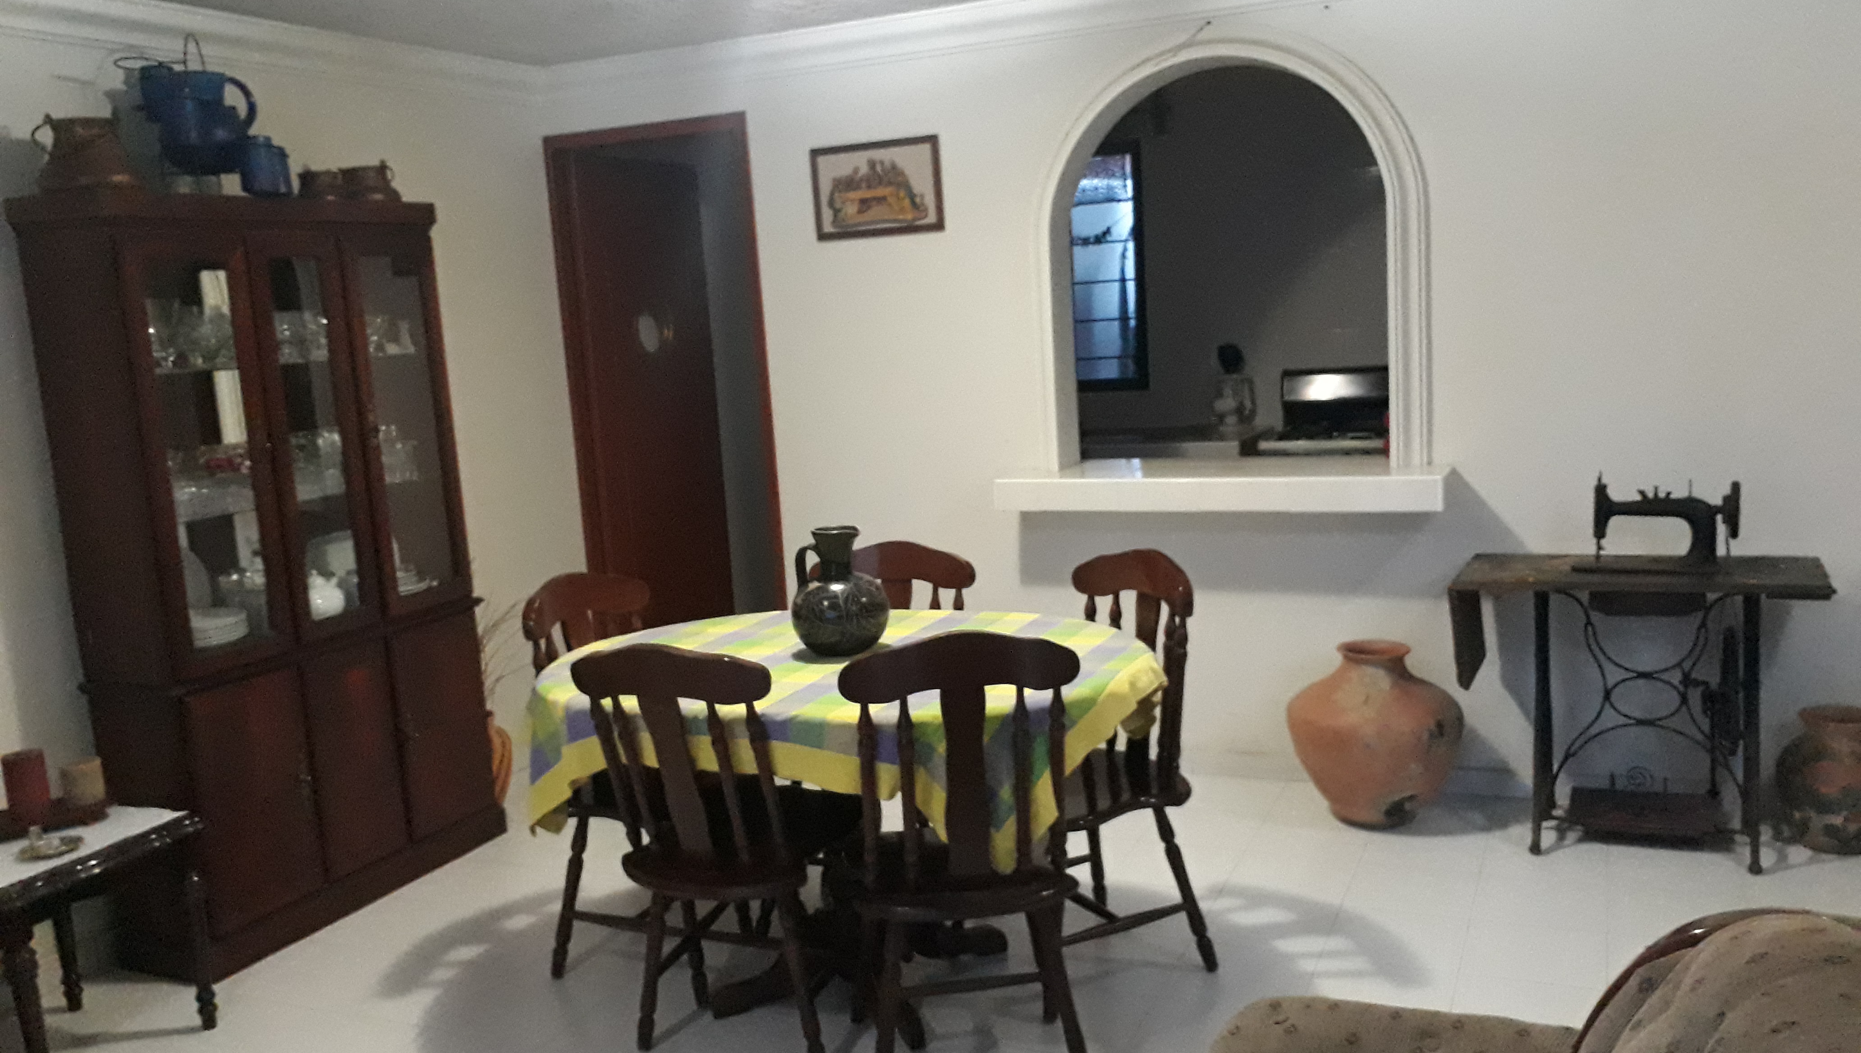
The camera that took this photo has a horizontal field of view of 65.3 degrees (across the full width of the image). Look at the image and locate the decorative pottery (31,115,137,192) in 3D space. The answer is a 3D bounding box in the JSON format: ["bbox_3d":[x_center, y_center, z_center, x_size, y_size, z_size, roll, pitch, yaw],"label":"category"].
[{"bbox_3d":[-2.050,-0.888,3.511,0.265,0.205,0.250,-9,10,-28],"label":"decorative pottery"}]

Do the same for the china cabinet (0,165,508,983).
[{"bbox_3d":[-1.761,0.096,3.998,0.370,1.920,1.100,0,10,24],"label":"china cabinet"}]

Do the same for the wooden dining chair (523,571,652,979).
[{"bbox_3d":[-0.662,0.603,3.605,0.490,0.975,0.470,1,10,28],"label":"wooden dining chair"}]

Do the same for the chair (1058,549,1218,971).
[{"bbox_3d":[0.336,0.554,3.362,0.480,0.955,0.460,-9,11,-30],"label":"chair"}]

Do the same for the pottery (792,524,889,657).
[{"bbox_3d":[-0.229,0.160,3.570,0.235,0.307,0.235,-4,9,-4],"label":"pottery"}]

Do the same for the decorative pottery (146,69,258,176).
[{"bbox_3d":[-1.880,-1.035,3.717,0.200,0.270,0.310,3,11,35],"label":"decorative pottery"}]

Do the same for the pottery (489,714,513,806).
[{"bbox_3d":[-1.498,0.774,4.733,0.250,0.320,0.250,-7,10,-21],"label":"pottery"}]

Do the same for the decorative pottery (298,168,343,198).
[{"bbox_3d":[-1.725,-0.954,4.109,0.135,0.107,0.130,-8,10,-24],"label":"decorative pottery"}]

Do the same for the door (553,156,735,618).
[{"bbox_3d":[-1.072,-0.356,5.803,0.045,2.140,0.760,0,10,24],"label":"door"}]

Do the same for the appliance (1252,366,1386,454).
[{"bbox_3d":[1.870,-0.100,6.408,0.700,1.160,0.630,1,10,24],"label":"appliance"}]

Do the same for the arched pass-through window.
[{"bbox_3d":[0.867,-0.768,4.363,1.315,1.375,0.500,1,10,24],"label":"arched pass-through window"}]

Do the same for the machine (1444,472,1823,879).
[{"bbox_3d":[1.919,0.357,3.983,0.900,1.020,0.430,1,10,24],"label":"machine"}]

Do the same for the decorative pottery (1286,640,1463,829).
[{"bbox_3d":[1.259,0.599,4.151,0.490,0.500,0.490,0,10,24],"label":"decorative pottery"}]

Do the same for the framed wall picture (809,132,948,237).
[{"bbox_3d":[-0.177,-1.099,4.729,0.463,0.303,0.025,0,10,24],"label":"framed wall picture"}]

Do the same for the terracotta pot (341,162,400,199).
[{"bbox_3d":[-1.650,-1.004,4.274,0.175,0.142,0.160,-7,10,-22],"label":"terracotta pot"}]

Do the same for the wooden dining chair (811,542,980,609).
[{"bbox_3d":[-0.143,0.535,3.670,0.460,0.955,0.480,0,10,21],"label":"wooden dining chair"}]

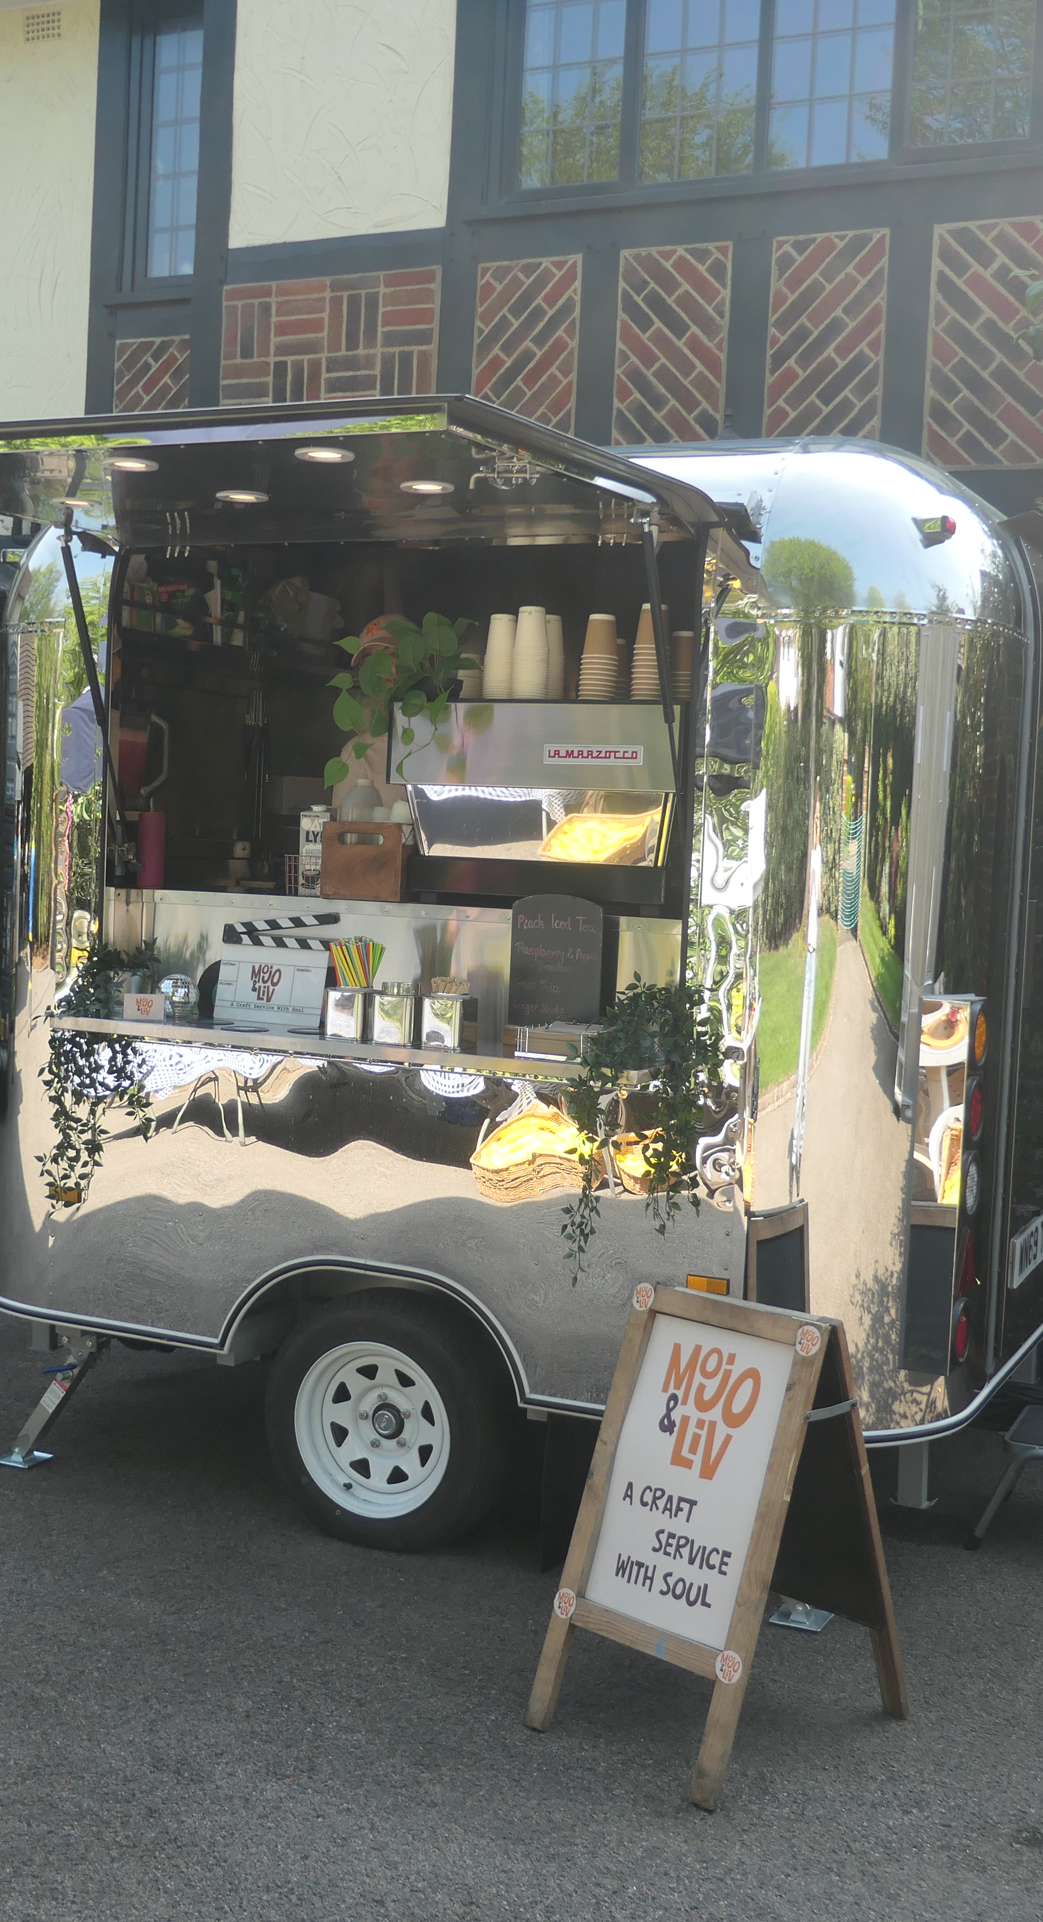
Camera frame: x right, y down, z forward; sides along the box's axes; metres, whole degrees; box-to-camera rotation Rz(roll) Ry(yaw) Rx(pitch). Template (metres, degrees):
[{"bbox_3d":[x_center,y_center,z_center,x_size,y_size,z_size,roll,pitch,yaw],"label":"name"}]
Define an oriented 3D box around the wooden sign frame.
[{"bbox_3d":[0.358,0.981,3.418,0.420,0.760,0.540,5,3,41],"label":"wooden sign frame"}]

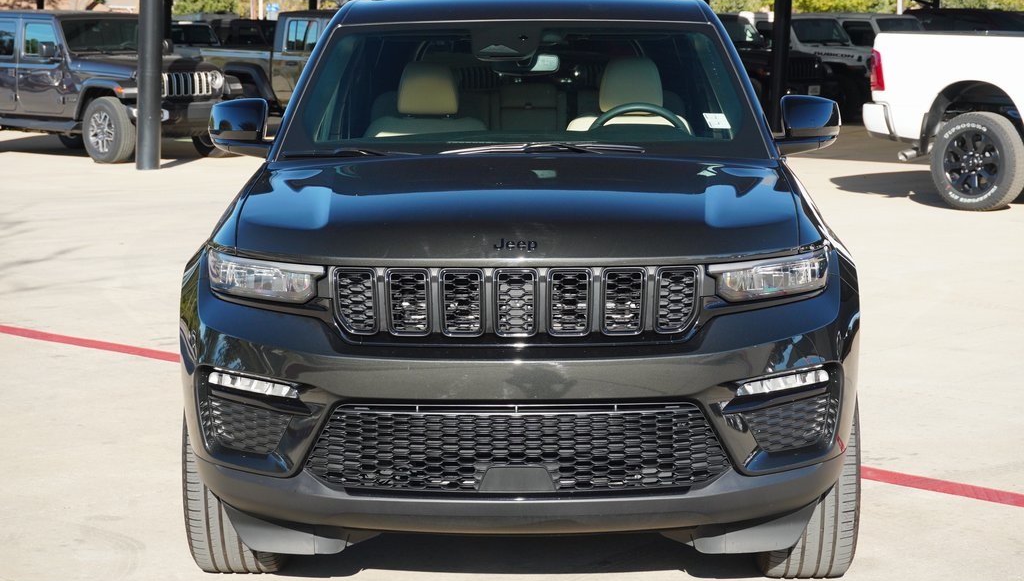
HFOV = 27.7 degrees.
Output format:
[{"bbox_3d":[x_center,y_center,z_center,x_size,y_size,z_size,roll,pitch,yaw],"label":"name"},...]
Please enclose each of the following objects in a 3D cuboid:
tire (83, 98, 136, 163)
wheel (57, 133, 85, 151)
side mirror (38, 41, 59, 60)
[{"bbox_3d":[-4.808,-1.918,24.885,0.810,0.810,0.260,7,10,43],"label":"tire"},{"bbox_3d":[-5.884,-2.319,28.086,0.810,0.810,0.260,7,10,43],"label":"wheel"},{"bbox_3d":[-5.675,-2.935,25.375,0.130,0.220,0.220,7,10,43],"label":"side mirror"}]

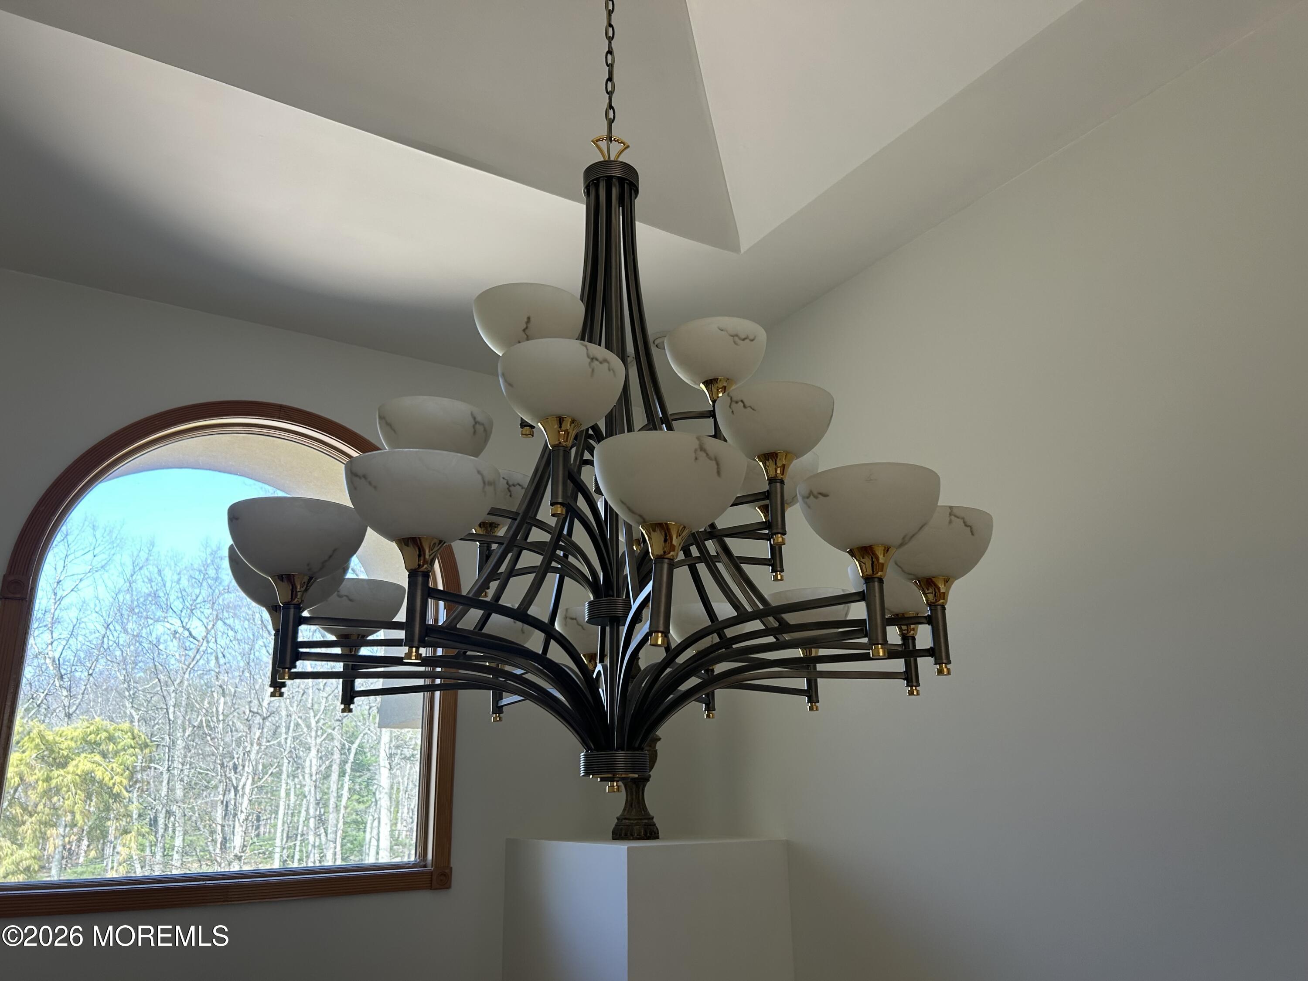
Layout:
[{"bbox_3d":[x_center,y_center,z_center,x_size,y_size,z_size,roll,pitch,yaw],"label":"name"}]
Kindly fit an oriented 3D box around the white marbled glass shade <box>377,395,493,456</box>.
[{"bbox_3d":[-0.405,-0.085,1.813,0.211,0.105,0.211,-1,-18,0],"label":"white marbled glass shade"}]

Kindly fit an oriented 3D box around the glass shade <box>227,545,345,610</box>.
[{"bbox_3d":[-0.666,0.165,1.787,0.211,0.105,0.211,-1,-18,0],"label":"glass shade"}]

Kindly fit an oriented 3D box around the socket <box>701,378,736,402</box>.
[{"bbox_3d":[0.130,-0.201,2.003,0.070,0.041,0.070,-1,-18,0],"label":"socket"}]

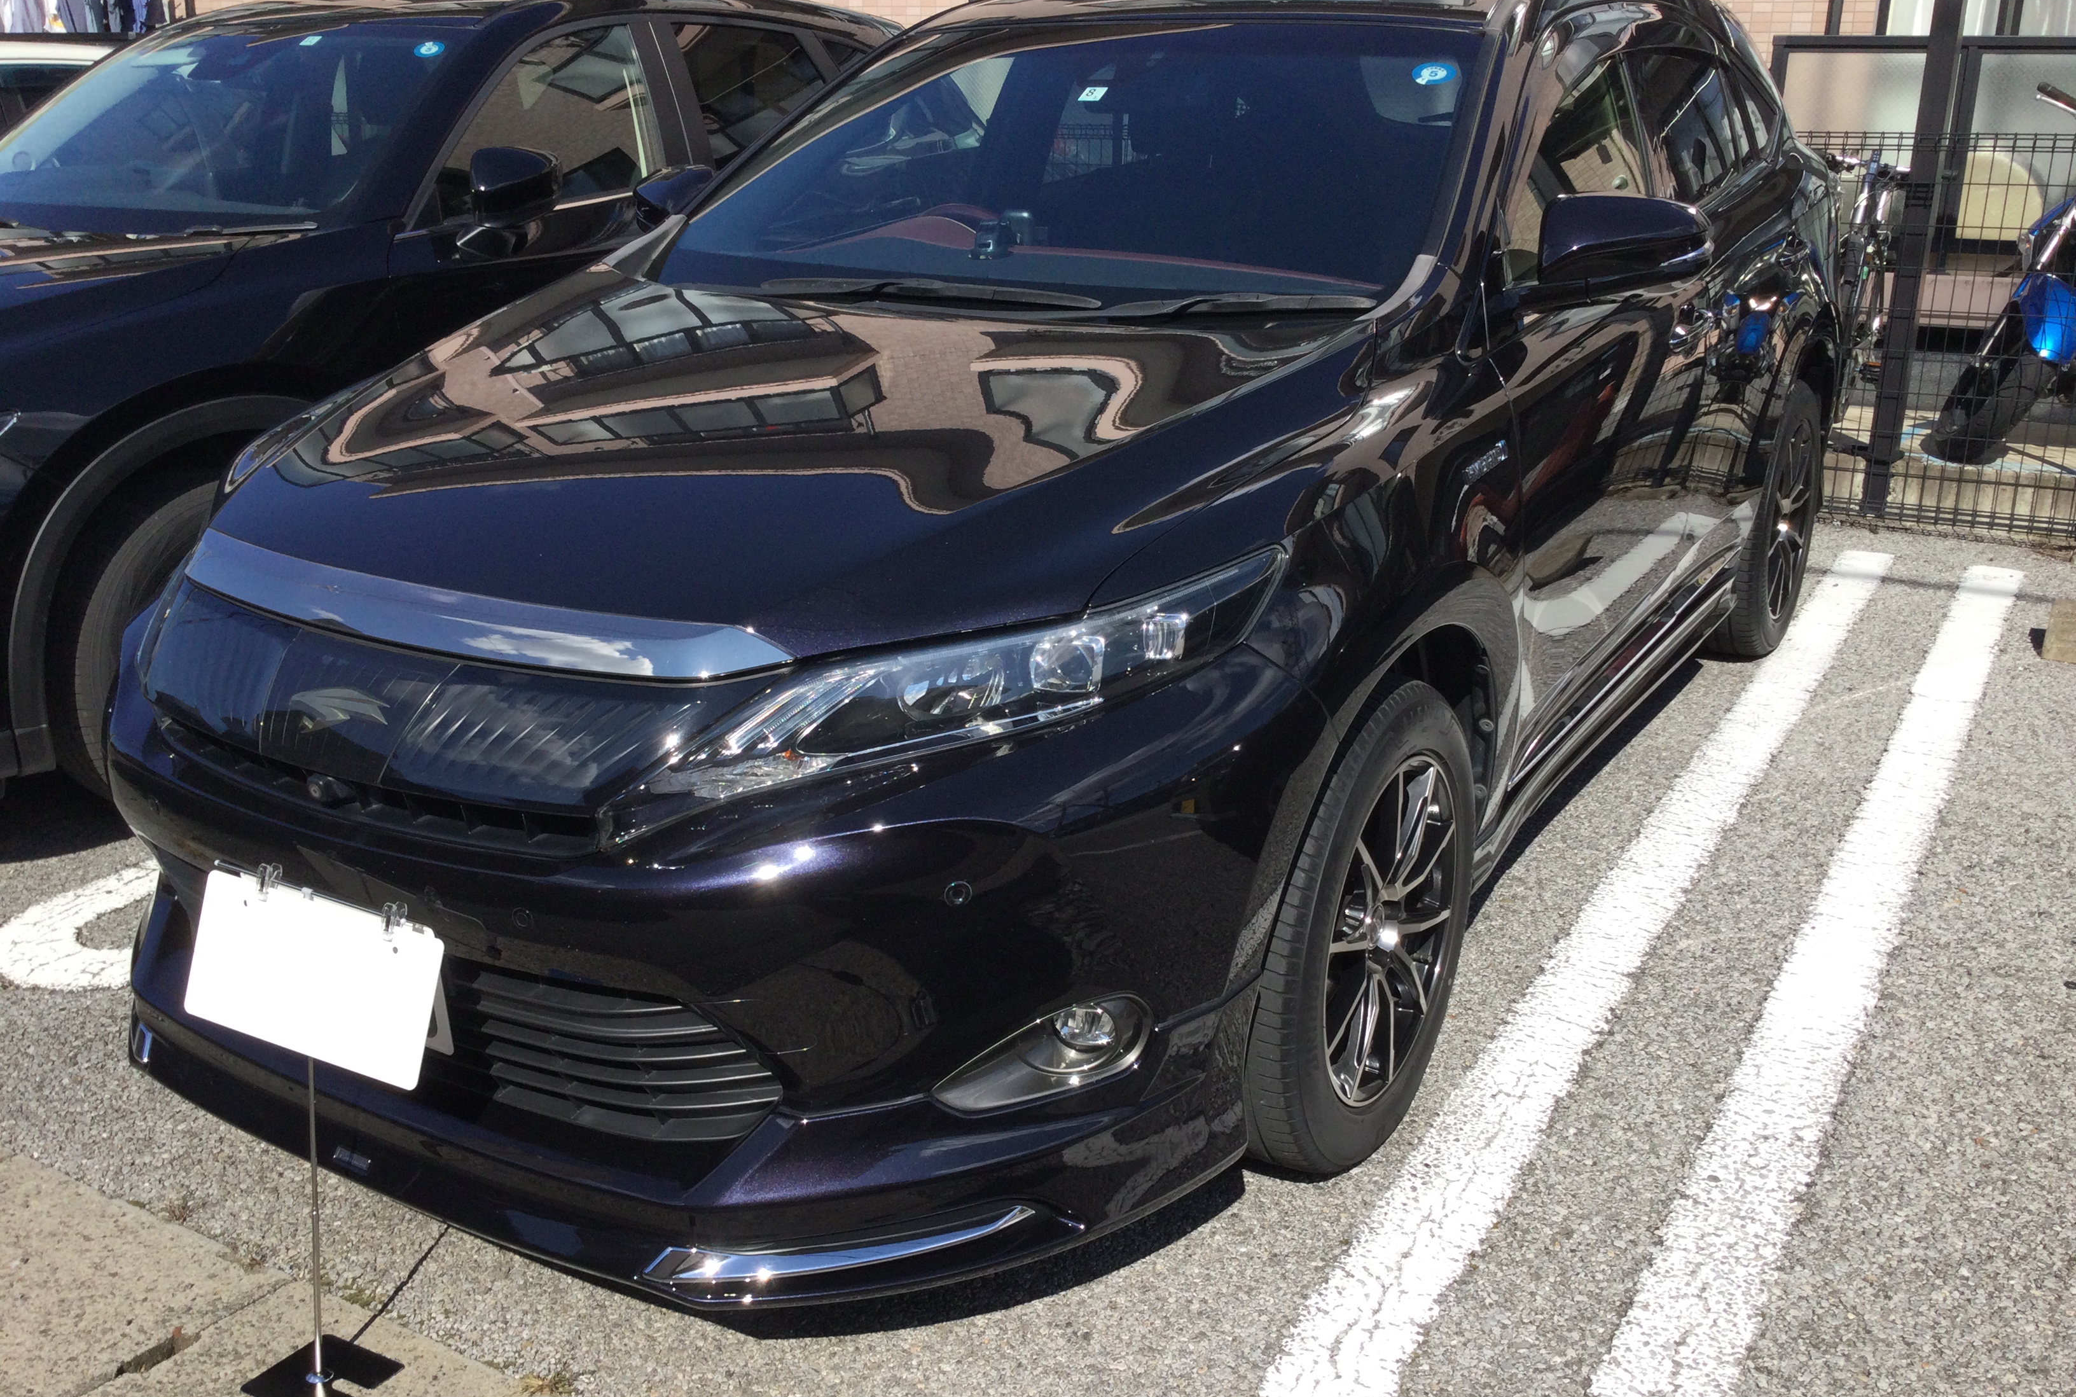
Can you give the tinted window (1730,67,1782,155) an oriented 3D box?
[{"bbox_3d":[1.753,-1.412,4.474,0.090,0.215,0.570,-8,14,29],"label":"tinted window"}]

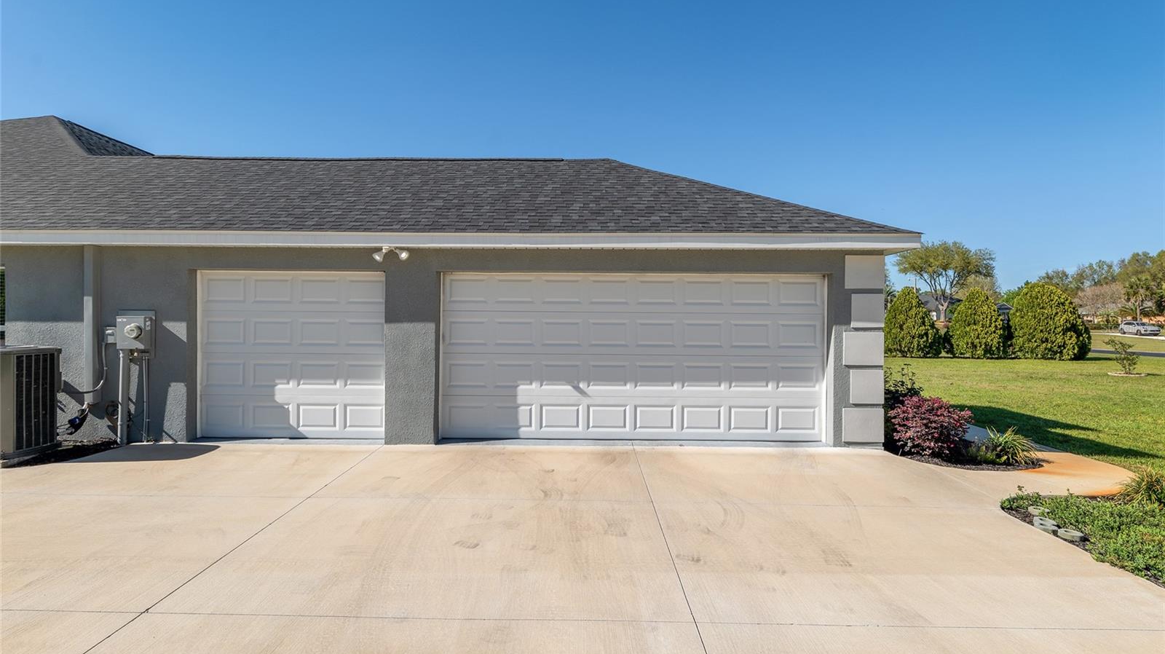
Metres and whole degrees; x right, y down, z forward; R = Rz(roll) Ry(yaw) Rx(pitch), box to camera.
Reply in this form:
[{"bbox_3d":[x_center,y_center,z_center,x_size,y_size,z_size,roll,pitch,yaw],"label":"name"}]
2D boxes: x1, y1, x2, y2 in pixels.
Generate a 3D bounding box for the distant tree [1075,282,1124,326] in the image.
[{"bbox_3d":[67.348,-2.841,80.000,5.000,5.900,5.000,1,0,40],"label":"distant tree"}]

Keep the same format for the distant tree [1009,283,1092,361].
[{"bbox_3d":[20.950,-0.270,27.500,2.950,3.450,2.950,0,0,1],"label":"distant tree"}]

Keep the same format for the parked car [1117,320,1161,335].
[{"bbox_3d":[63.490,0.207,70.000,1.850,1.580,4.600,0,0,15],"label":"parked car"}]

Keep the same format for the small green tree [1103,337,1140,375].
[{"bbox_3d":[18.800,1.020,21.400,1.100,1.270,1.050,0,0,0],"label":"small green tree"}]

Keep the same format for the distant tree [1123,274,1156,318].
[{"bbox_3d":[72.400,-3.400,80.000,3.500,7.000,3.500,0,0,1],"label":"distant tree"}]

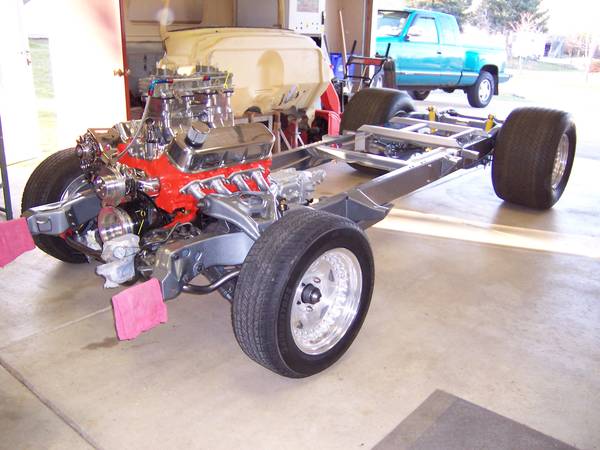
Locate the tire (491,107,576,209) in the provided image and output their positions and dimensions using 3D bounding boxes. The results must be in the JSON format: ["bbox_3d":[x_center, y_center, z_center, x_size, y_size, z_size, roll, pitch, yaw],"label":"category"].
[{"bbox_3d":[1.786,-0.511,4.349,0.402,0.733,0.733,17,25,36],"label":"tire"}]

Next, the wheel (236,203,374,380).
[{"bbox_3d":[0.033,0.265,2.228,0.205,0.638,0.638,19,26,39],"label":"wheel"}]

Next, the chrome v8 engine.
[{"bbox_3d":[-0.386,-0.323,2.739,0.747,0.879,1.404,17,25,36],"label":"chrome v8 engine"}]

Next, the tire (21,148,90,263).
[{"bbox_3d":[-1.151,-0.101,3.124,0.205,0.638,0.638,19,26,39],"label":"tire"}]

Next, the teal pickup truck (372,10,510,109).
[{"bbox_3d":[2.170,-3.360,11.600,5.500,1.860,1.950,-13,24,-43],"label":"teal pickup truck"}]

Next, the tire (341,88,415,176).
[{"bbox_3d":[0.712,-0.843,5.162,0.402,0.733,0.733,17,25,36],"label":"tire"}]

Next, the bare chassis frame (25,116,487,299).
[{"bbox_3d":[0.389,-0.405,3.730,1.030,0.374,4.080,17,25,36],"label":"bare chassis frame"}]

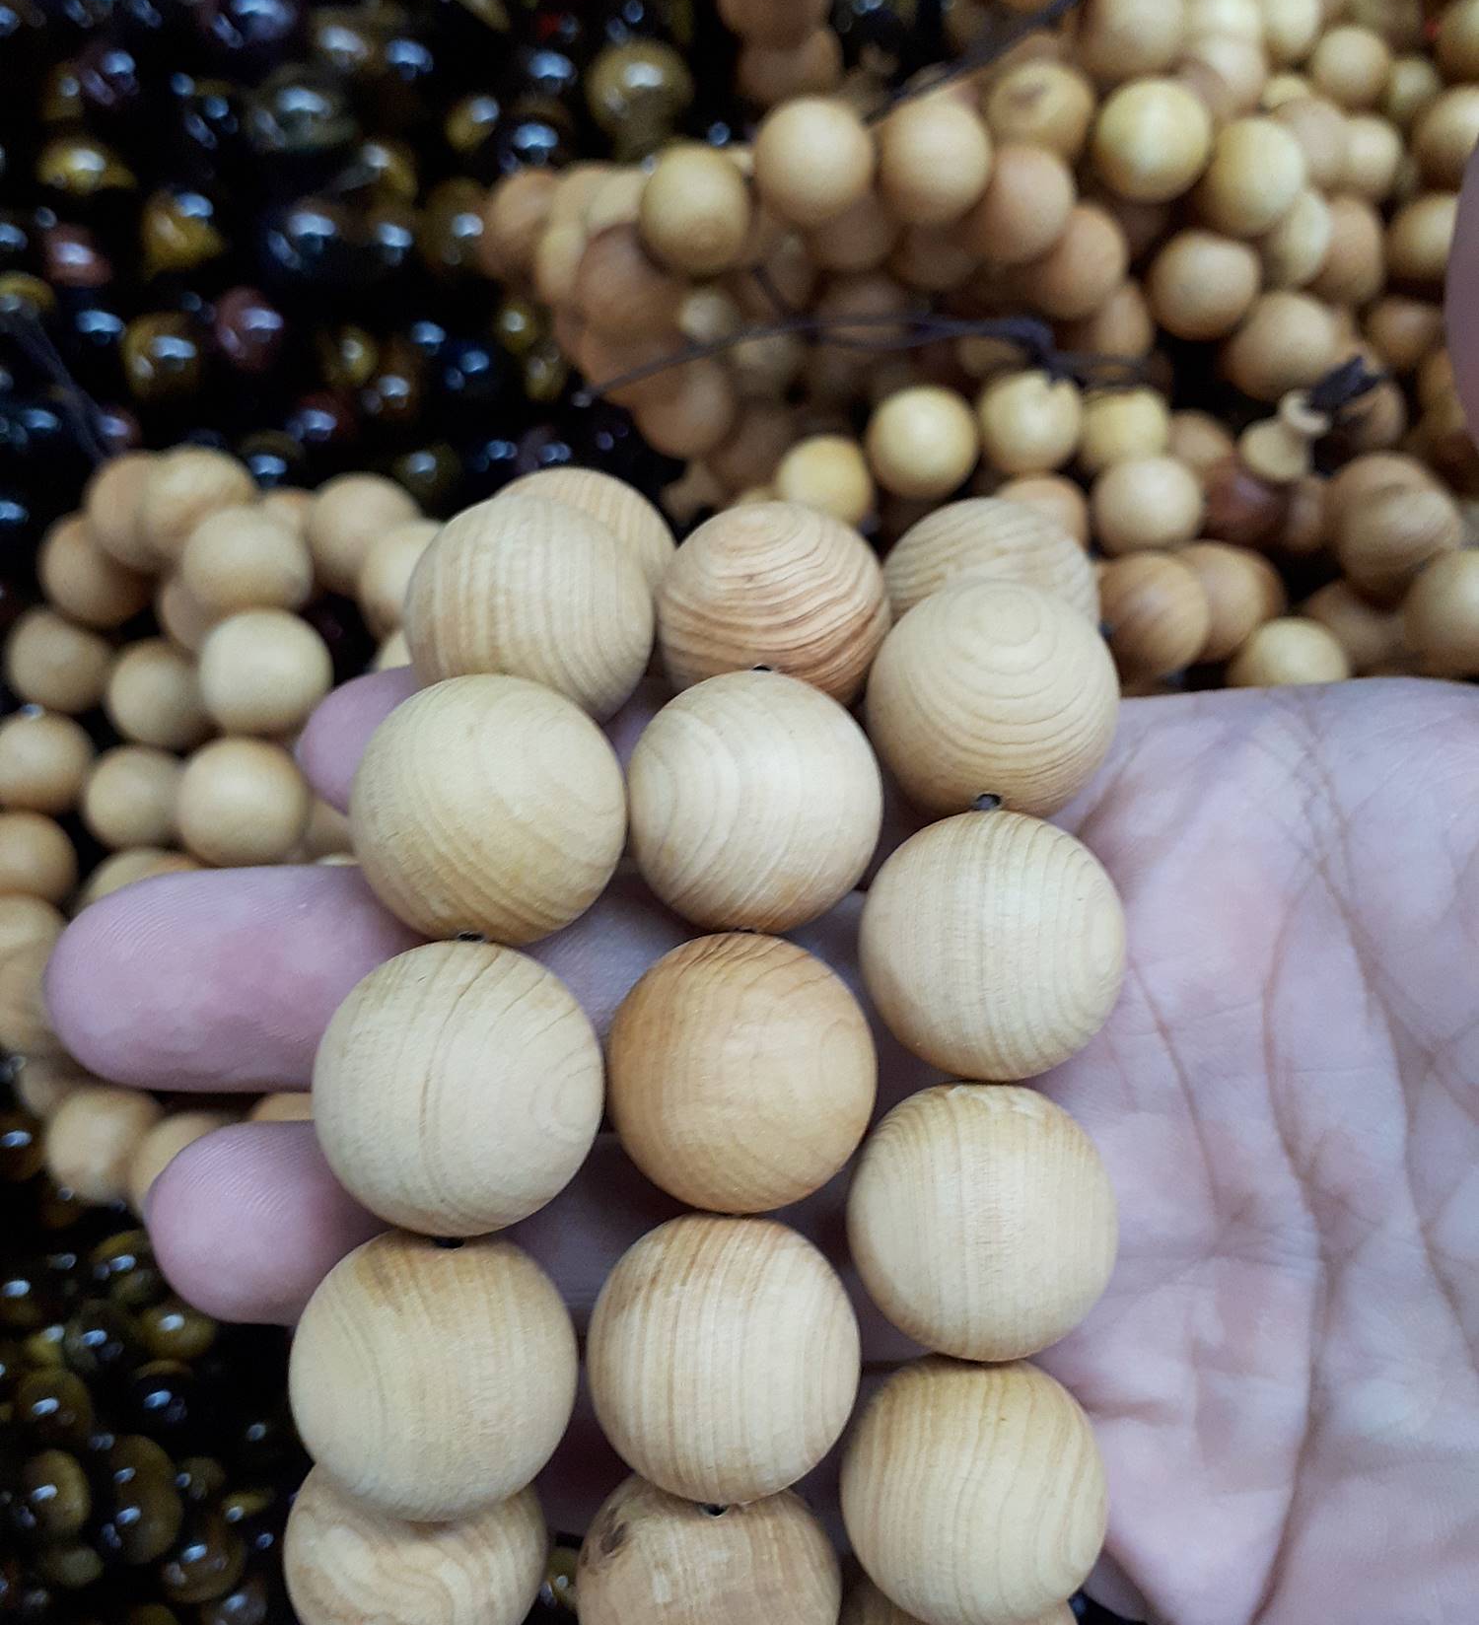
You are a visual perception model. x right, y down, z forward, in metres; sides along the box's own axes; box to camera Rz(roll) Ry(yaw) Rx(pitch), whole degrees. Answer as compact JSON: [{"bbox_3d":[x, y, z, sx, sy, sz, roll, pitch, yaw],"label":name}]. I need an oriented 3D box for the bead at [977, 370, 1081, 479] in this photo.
[{"bbox_3d":[0.047,-0.063,0.249,0.017,0.017,0.017,0,57,0],"label":"bead"}]

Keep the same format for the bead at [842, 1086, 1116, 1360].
[{"bbox_3d":[0.018,0.031,0.116,0.020,0.020,0.020,0,63,0],"label":"bead"}]

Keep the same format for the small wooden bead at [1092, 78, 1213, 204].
[{"bbox_3d":[0.061,-0.100,0.229,0.017,0.017,0.017,0,57,0],"label":"small wooden bead"}]

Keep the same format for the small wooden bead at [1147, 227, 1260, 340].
[{"bbox_3d":[0.069,-0.079,0.229,0.016,0.016,0.016,0,58,0],"label":"small wooden bead"}]

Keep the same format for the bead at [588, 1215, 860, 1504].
[{"bbox_3d":[-0.001,0.040,0.112,0.020,0.020,0.020,0,58,0],"label":"bead"}]

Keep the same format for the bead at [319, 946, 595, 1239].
[{"bbox_3d":[-0.020,0.019,0.108,0.020,0.020,0.020,0,57,0],"label":"bead"}]

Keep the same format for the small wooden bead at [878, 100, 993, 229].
[{"bbox_3d":[0.027,-0.090,0.213,0.016,0.016,0.016,0,63,0],"label":"small wooden bead"}]

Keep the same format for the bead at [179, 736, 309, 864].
[{"bbox_3d":[-0.066,-0.001,0.205,0.017,0.017,0.017,0,57,0],"label":"bead"}]

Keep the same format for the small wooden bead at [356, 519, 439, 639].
[{"bbox_3d":[-0.043,-0.031,0.207,0.016,0.016,0.016,0,58,0],"label":"small wooden bead"}]

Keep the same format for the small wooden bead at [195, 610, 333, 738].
[{"bbox_3d":[-0.059,-0.017,0.193,0.016,0.016,0.016,0,58,0],"label":"small wooden bead"}]

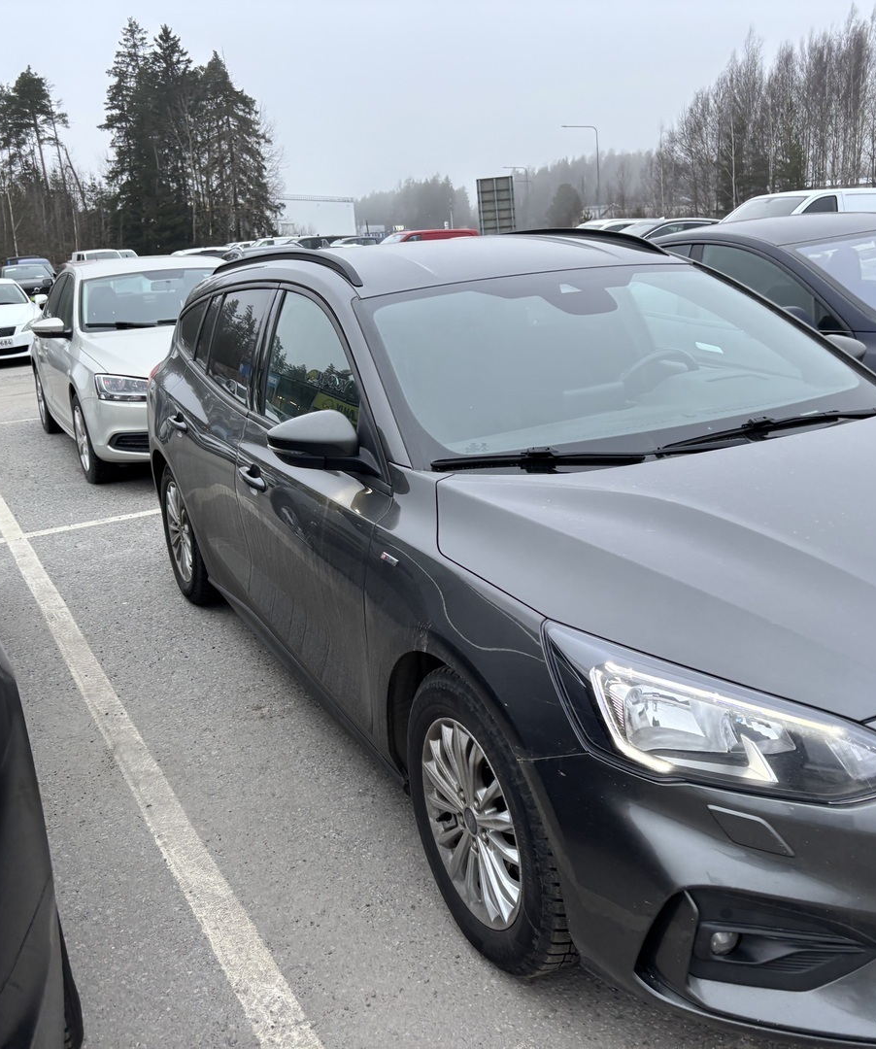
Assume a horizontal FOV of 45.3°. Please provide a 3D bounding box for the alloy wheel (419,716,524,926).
[{"bbox_3d":[0.139,0.595,2.187,0.170,0.437,0.437,-11,17,-24],"label":"alloy wheel"}]

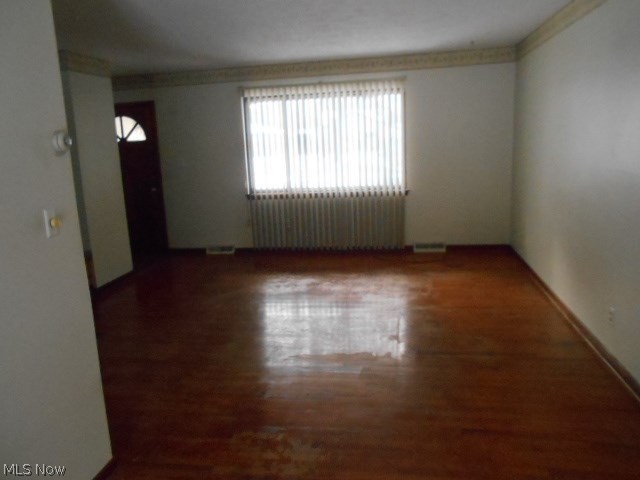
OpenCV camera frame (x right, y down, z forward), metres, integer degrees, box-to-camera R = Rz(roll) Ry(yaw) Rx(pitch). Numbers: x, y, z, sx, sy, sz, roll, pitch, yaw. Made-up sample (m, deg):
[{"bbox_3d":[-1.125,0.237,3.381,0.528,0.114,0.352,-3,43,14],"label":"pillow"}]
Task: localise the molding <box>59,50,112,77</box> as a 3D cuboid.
[{"bbox_3d":[-2.405,-1.856,5.022,0.080,0.180,0.794,0,12,11],"label":"molding"}]

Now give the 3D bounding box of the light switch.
[{"bbox_3d":[-1.048,-0.067,1.917,0.032,0.117,0.075,0,12,11],"label":"light switch"}]

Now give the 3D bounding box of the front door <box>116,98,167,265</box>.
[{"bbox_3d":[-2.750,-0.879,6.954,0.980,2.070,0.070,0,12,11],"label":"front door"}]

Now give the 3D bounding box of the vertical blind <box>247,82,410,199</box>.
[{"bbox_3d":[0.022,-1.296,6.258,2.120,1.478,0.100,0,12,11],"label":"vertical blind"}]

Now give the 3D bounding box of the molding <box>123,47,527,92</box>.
[{"bbox_3d":[-0.320,-2.175,6.160,5.400,0.180,0.080,0,12,11],"label":"molding"}]

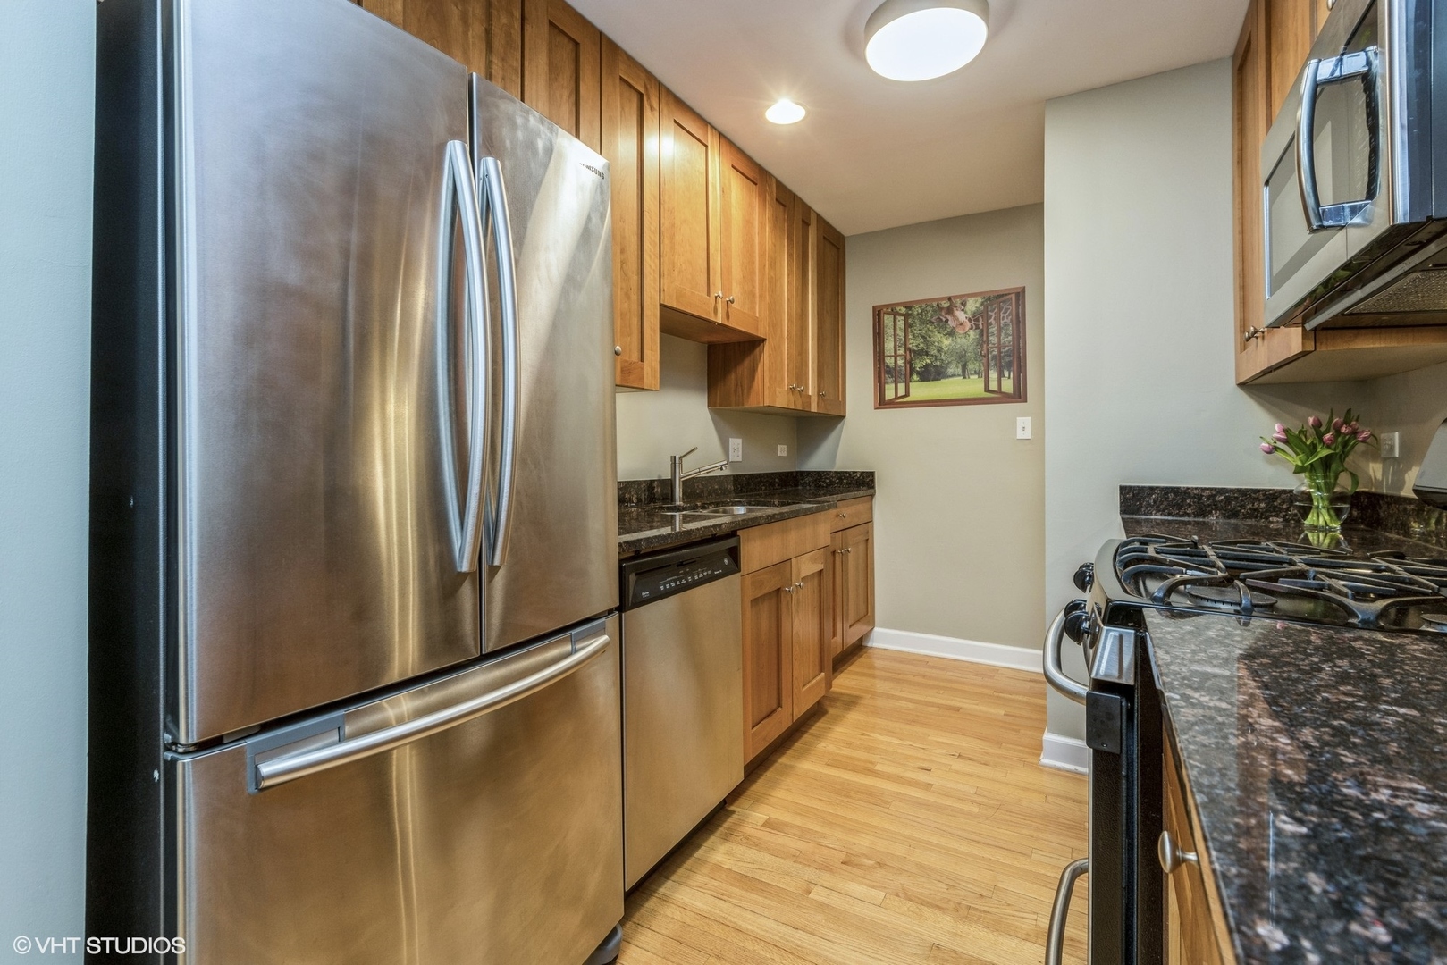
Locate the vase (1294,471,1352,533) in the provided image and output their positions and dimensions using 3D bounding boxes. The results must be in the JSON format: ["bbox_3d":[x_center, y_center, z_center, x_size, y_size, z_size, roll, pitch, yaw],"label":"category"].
[{"bbox_3d":[1.700,0.047,1.824,0.120,0.160,0.120,1,2,30],"label":"vase"}]

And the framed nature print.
[{"bbox_3d":[1.220,-0.718,3.533,0.807,0.602,0.025,1,2,30],"label":"framed nature print"}]

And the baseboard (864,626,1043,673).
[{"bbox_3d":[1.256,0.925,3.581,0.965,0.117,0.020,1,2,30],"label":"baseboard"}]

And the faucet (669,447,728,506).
[{"bbox_3d":[-0.101,-0.025,2.633,0.281,0.242,0.050,1,2,30],"label":"faucet"}]

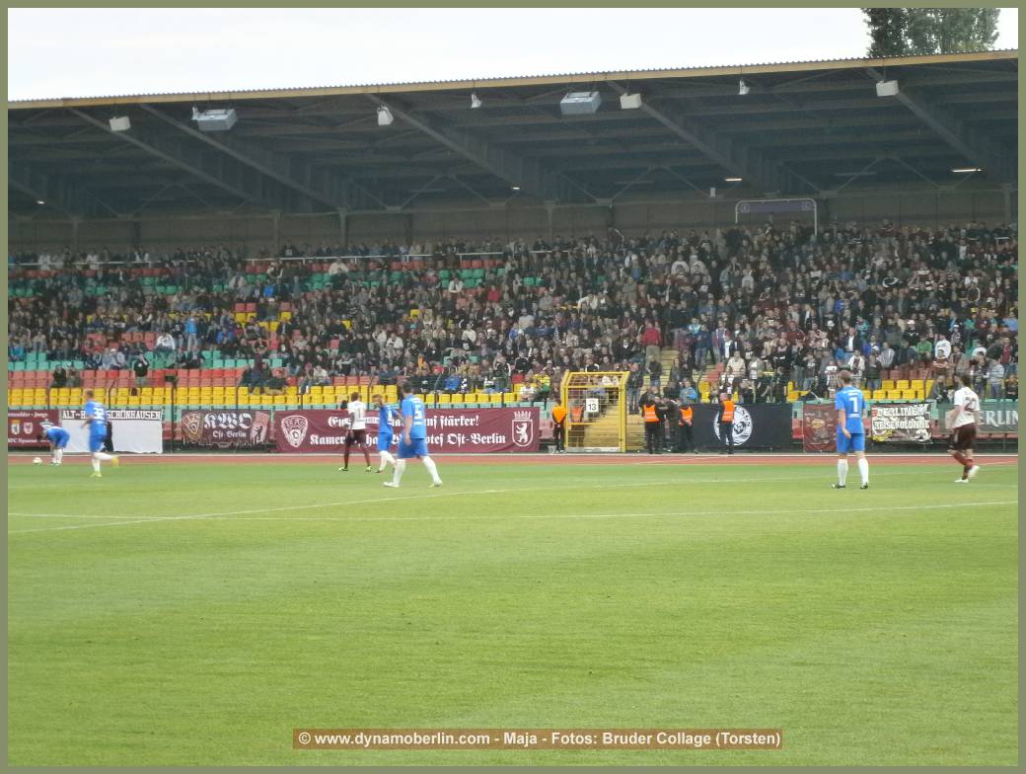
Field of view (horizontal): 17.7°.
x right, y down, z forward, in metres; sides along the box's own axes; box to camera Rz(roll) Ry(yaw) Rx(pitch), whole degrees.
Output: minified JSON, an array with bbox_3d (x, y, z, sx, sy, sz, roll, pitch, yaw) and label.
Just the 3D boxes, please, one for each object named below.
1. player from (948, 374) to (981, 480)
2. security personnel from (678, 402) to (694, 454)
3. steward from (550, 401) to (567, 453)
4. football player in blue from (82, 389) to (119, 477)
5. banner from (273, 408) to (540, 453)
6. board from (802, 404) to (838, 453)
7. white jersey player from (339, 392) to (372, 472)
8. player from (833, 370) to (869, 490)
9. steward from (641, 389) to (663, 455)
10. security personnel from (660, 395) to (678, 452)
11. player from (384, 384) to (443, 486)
[{"bbox_3d":[7.495,0.690,54.686,0.470,1.789,0.460,-1,0,31],"label":"player"},{"bbox_3d":[5.282,1.189,99.976,0.550,1.601,0.400,0,0,6],"label":"security personnel"},{"bbox_3d":[1.423,1.196,101.185,0.550,1.635,0.400,0,0,12],"label":"steward"},{"bbox_3d":[-8.242,0.926,65.800,0.720,1.733,0.520,-1,0,38],"label":"football player in blue"},{"bbox_3d":[-3.338,1.358,101.941,9.092,1.342,0.060,0,0,24],"label":"banner"},{"bbox_3d":[9.147,1.221,97.948,1.125,1.428,0.050,0,0,24],"label":"board"},{"bbox_3d":[-3.475,0.995,72.800,0.600,1.772,0.500,0,0,-27],"label":"white jersey player"},{"bbox_3d":[5.102,0.644,49.712,0.480,1.786,0.360,0,0,-22],"label":"player"},{"bbox_3d":[4.088,1.087,97.751,0.540,1.823,0.380,0,0,9],"label":"steward"},{"bbox_3d":[4.631,1.125,98.114,0.480,1.692,0.360,0,0,23],"label":"security personnel"},{"bbox_3d":[-1.647,0.783,54.200,0.850,1.728,0.550,-1,0,38],"label":"player"}]

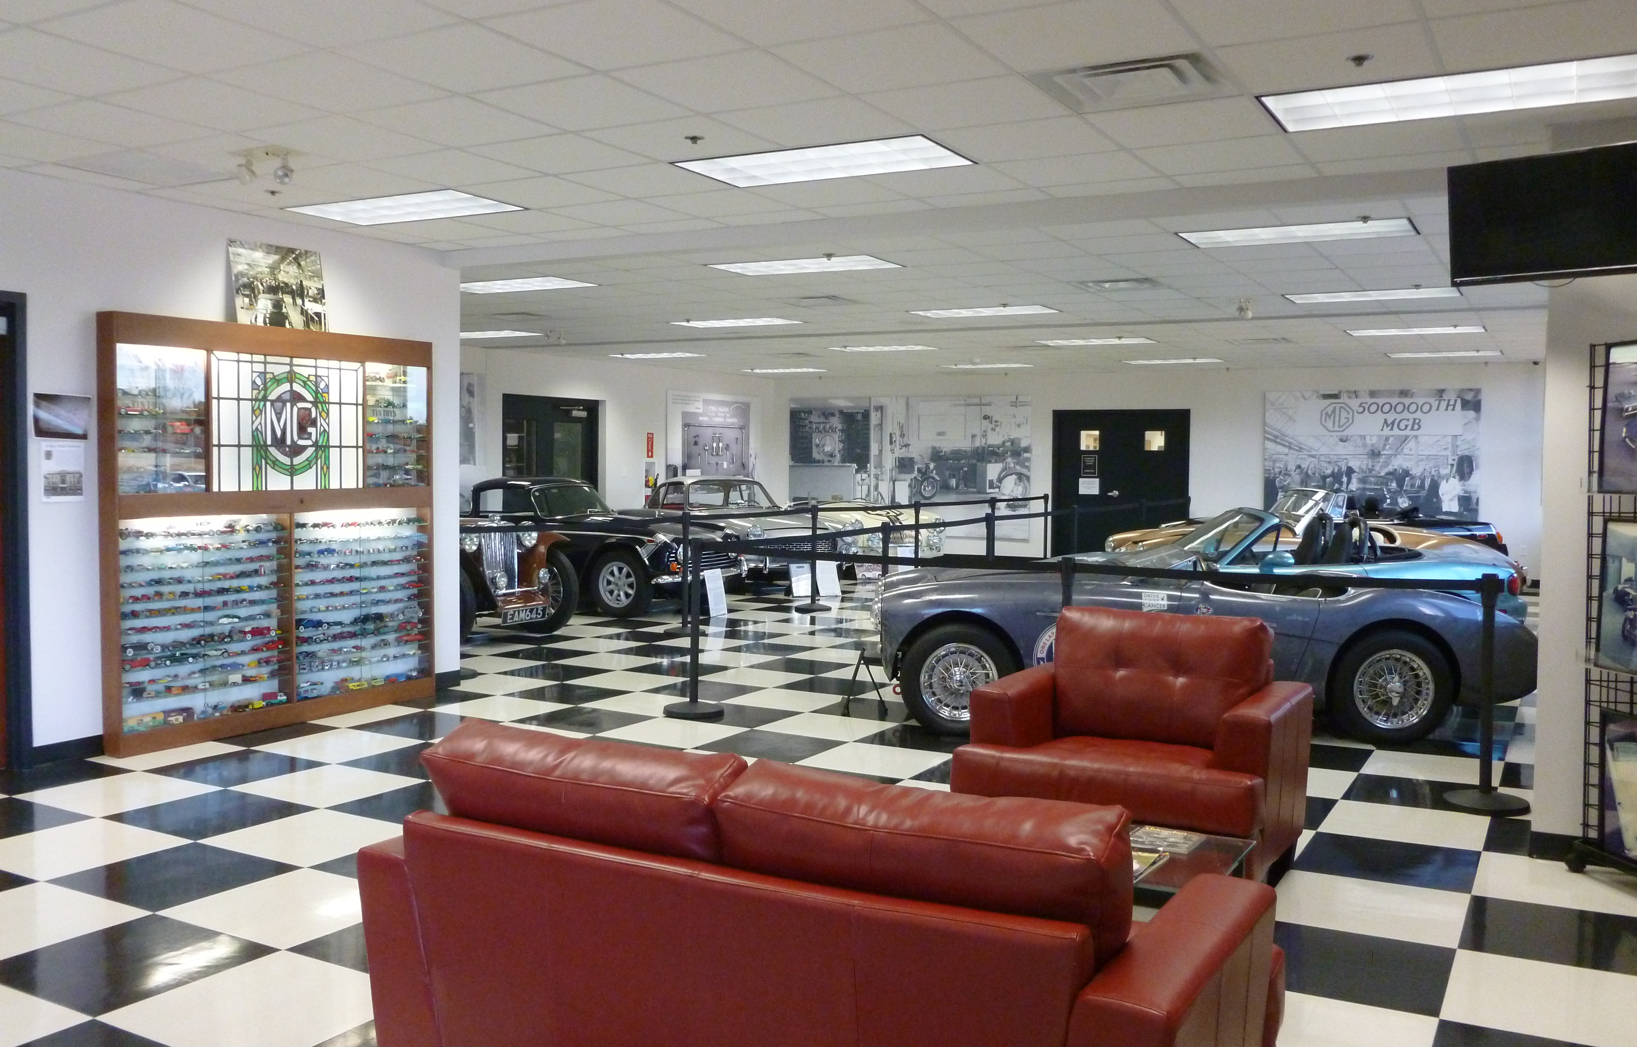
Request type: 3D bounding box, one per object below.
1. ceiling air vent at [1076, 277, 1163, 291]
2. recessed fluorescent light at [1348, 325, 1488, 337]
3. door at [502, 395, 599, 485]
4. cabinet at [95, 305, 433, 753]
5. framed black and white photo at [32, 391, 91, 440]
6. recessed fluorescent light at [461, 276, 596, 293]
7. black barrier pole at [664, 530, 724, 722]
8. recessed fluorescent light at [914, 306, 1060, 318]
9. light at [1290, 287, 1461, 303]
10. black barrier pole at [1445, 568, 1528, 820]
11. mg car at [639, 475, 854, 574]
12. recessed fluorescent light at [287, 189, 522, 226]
[{"bbox_3d":[2.196,-1.747,9.615,0.590,0.070,0.590,2,3,28],"label":"ceiling air vent"},{"bbox_3d":[5.722,-1.838,12.683,1.212,0.061,0.606,2,3,28],"label":"recessed fluorescent light"},{"bbox_3d":[-3.438,-0.465,16.915,0.100,2.180,1.880,2,3,28],"label":"door"},{"bbox_3d":[-2.942,0.027,7.294,0.172,2.161,1.980,2,3,32],"label":"cabinet"},{"bbox_3d":[-3.616,-0.510,6.340,0.015,0.213,0.275,2,3,32],"label":"framed black and white photo"},{"bbox_3d":[-2.352,-1.861,10.255,1.220,0.070,0.610,2,3,31],"label":"recessed fluorescent light"},{"bbox_3d":[-0.717,0.581,7.703,0.353,1.071,0.353,1,3,0],"label":"black barrier pole"},{"bbox_3d":[1.471,-1.884,11.662,1.220,0.070,0.610,2,3,31],"label":"recessed fluorescent light"},{"bbox_3d":[4.167,-1.741,9.948,1.210,0.080,0.600,2,3,30],"label":"light"},{"bbox_3d":[2.948,0.738,5.803,0.360,1.010,0.360,1,3,0],"label":"black barrier pole"},{"bbox_3d":[-1.101,0.090,15.938,1.535,1.262,3.939,-1,3,-33],"label":"mg car"},{"bbox_3d":[-2.201,-1.696,7.061,1.220,0.070,0.610,2,3,31],"label":"recessed fluorescent light"}]

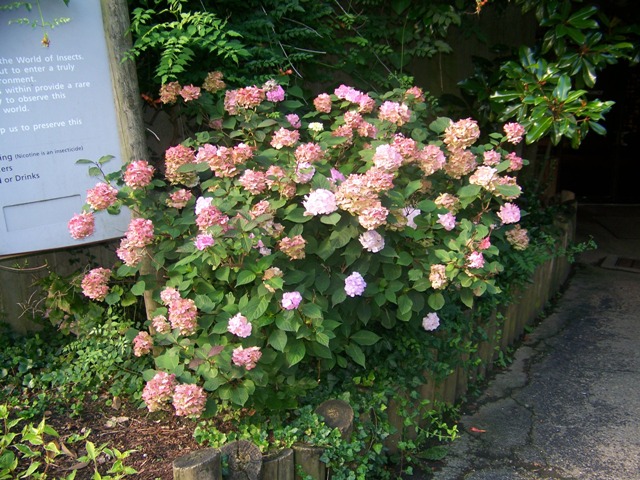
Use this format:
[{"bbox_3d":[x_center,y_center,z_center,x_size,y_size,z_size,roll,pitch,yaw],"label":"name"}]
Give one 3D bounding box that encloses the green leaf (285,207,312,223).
[{"bbox_3d":[-0.073,-0.087,2.200,0.095,0.050,0.070,-3,20,-2],"label":"green leaf"}]

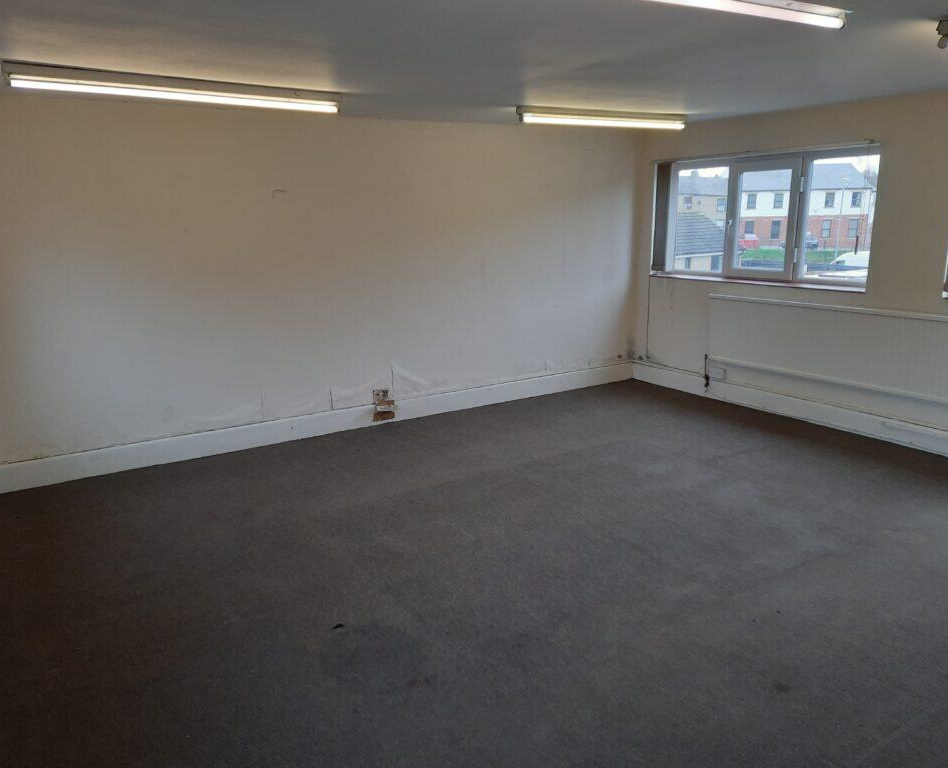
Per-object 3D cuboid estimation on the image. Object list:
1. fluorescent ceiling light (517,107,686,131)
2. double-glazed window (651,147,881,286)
[{"bbox_3d":[0.955,-1.901,5.083,1.550,0.100,0.060,-11,17,-32],"label":"fluorescent ceiling light"},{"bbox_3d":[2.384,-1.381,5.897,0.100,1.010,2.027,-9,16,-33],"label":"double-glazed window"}]

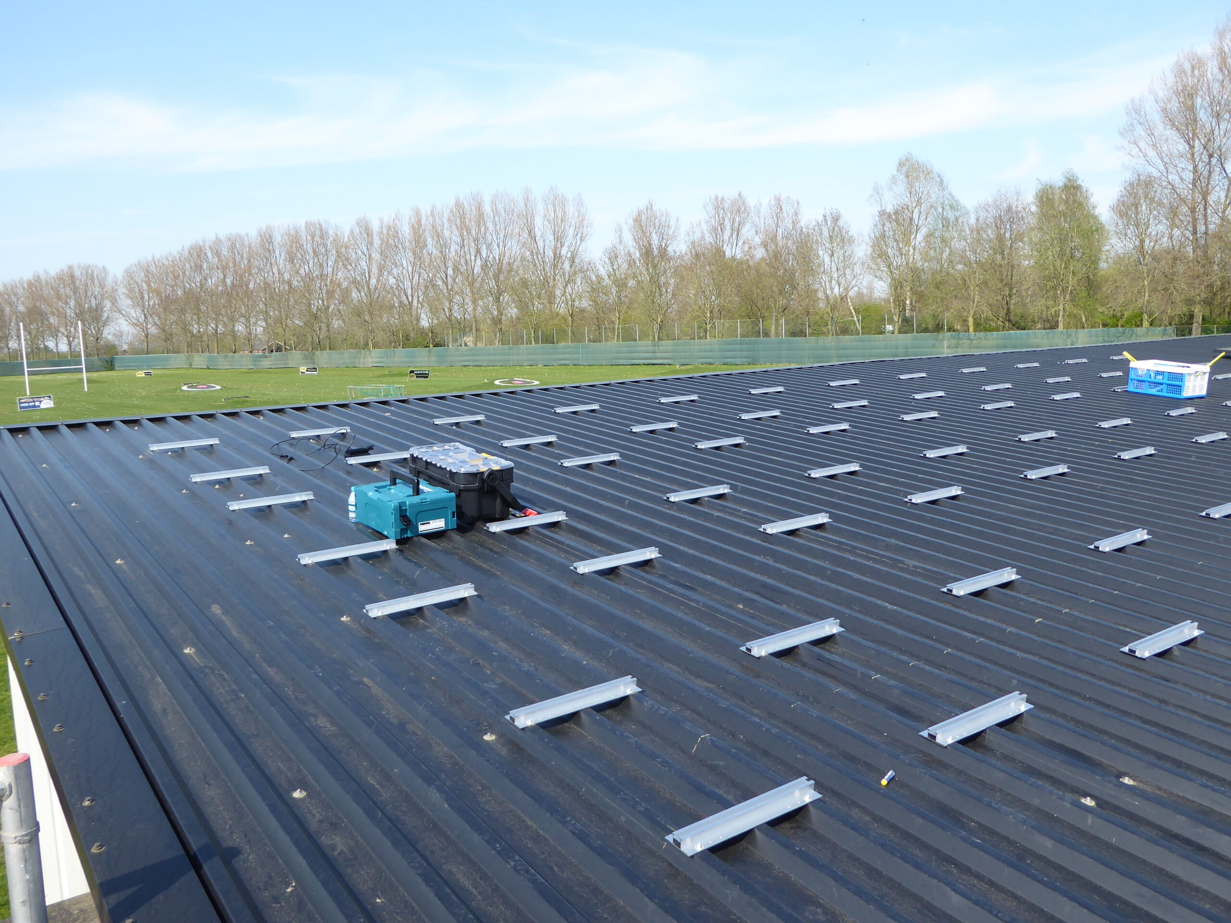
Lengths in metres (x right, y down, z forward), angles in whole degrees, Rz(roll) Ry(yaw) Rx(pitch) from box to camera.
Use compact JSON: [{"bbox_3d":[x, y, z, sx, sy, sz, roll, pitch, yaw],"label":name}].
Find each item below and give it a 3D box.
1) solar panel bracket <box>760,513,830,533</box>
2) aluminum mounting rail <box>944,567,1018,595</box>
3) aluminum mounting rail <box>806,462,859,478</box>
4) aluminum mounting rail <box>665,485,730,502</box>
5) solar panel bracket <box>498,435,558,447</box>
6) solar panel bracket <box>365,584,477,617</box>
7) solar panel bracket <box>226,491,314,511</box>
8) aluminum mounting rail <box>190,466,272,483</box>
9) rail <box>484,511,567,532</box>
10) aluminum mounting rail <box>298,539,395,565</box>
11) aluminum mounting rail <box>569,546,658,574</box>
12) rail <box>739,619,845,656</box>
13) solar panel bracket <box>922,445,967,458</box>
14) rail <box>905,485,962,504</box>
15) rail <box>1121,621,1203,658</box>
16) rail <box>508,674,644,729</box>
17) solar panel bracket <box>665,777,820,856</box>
[{"bbox_3d":[0.821,0.277,4.674,0.402,0.026,0.079,-8,15,-36],"label":"solar panel bracket"},{"bbox_3d":[1.384,0.448,3.892,0.400,0.032,0.080,-8,15,-37],"label":"aluminum mounting rail"},{"bbox_3d":[1.220,0.045,5.772,0.397,0.025,0.076,-8,15,-36],"label":"aluminum mounting rail"},{"bbox_3d":[0.416,0.154,5.192,0.397,0.025,0.076,-8,15,-36],"label":"aluminum mounting rail"},{"bbox_3d":[-0.545,-0.133,6.553,0.402,0.026,0.079,-8,15,-36],"label":"solar panel bracket"},{"bbox_3d":[-0.675,0.480,3.599,0.402,0.026,0.079,-8,15,-36],"label":"solar panel bracket"},{"bbox_3d":[-1.644,0.180,4.925,0.397,0.025,0.076,-8,15,-36],"label":"solar panel bracket"},{"bbox_3d":[-2.046,0.059,5.481,0.397,0.025,0.076,-8,15,-36],"label":"aluminum mounting rail"},{"bbox_3d":[-0.396,0.268,4.639,0.402,0.026,0.079,-8,15,-36],"label":"rail"},{"bbox_3d":[-1.075,0.359,4.153,0.402,0.026,0.079,-8,15,-36],"label":"aluminum mounting rail"},{"bbox_3d":[0.006,0.388,4.090,0.400,0.032,0.080,-8,15,-37],"label":"aluminum mounting rail"},{"bbox_3d":[0.572,0.558,3.301,0.400,0.032,0.080,-8,15,-37],"label":"rail"},{"bbox_3d":[2.059,-0.064,6.431,0.400,0.032,0.080,-8,15,-37],"label":"solar panel bracket"},{"bbox_3d":[1.620,0.162,5.235,0.397,0.025,0.076,-8,15,-36],"label":"rail"},{"bbox_3d":[1.763,0.564,3.317,0.397,0.025,0.076,-8,15,-36],"label":"rail"},{"bbox_3d":[-0.109,0.649,2.811,0.400,0.032,0.080,-8,15,-37],"label":"rail"},{"bbox_3d":[0.290,0.770,2.271,0.402,0.026,0.079,-8,15,-36],"label":"solar panel bracket"}]

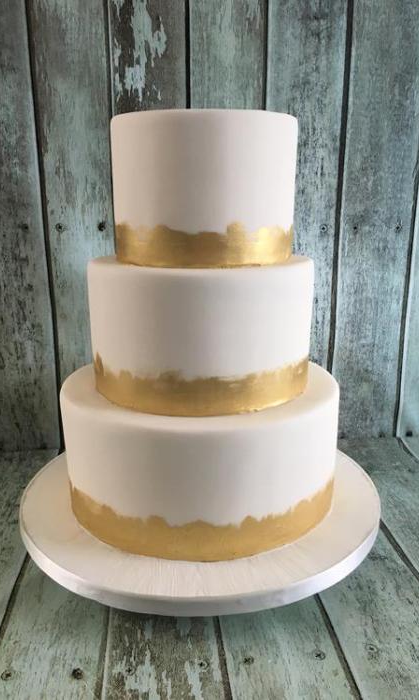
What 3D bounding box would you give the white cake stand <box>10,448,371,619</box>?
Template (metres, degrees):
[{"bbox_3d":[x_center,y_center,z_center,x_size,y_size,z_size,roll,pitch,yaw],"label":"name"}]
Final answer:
[{"bbox_3d":[-0.008,0.143,0.593,0.348,0.016,0.348,0,15,0],"label":"white cake stand"}]

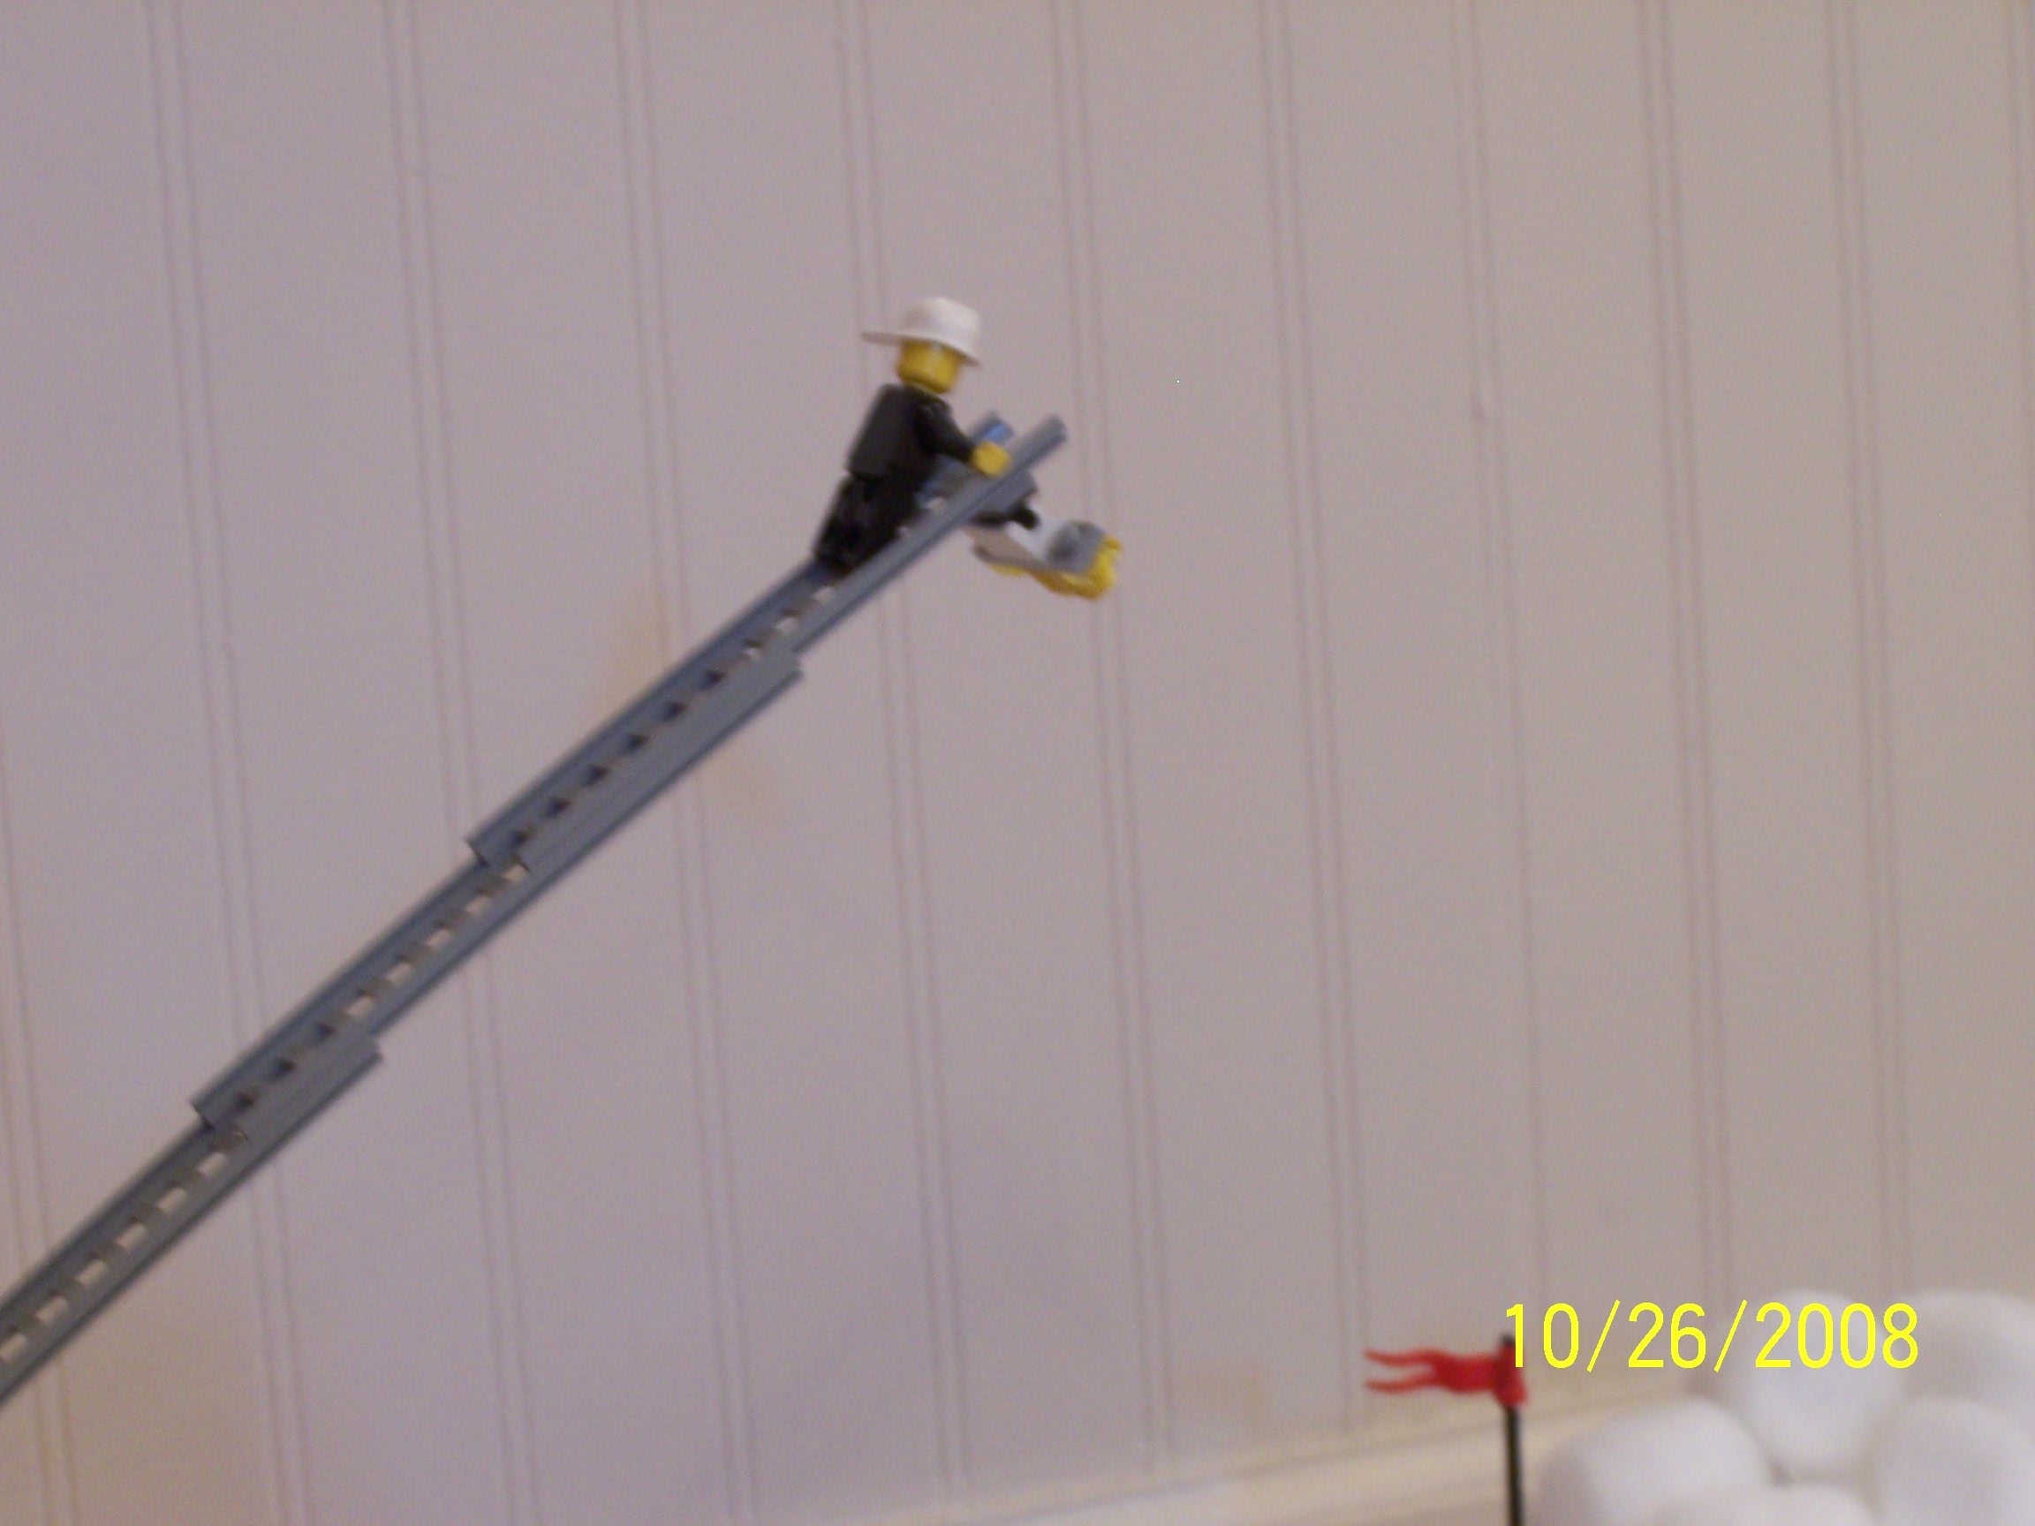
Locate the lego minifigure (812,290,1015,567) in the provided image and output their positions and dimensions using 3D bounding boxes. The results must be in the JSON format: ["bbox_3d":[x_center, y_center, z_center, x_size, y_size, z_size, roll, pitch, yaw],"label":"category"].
[{"bbox_3d":[-0.016,-0.048,0.730,0.025,0.042,0.024,18,1,-24],"label":"lego minifigure"}]

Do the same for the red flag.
[{"bbox_3d":[0.081,0.116,0.910,0.032,0.012,0.006,-2,7,18],"label":"red flag"}]

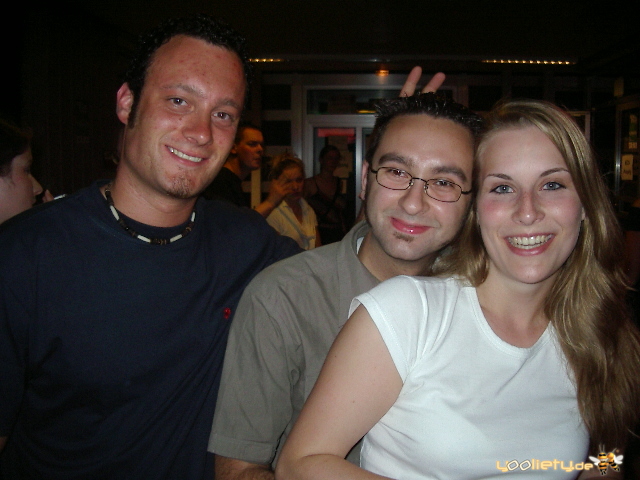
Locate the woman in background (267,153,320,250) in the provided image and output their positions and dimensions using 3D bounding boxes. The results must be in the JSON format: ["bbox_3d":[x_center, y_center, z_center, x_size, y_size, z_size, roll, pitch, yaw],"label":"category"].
[{"bbox_3d":[-0.183,0.357,3.809,0.480,1.630,0.340,-3,7,-27],"label":"woman in background"}]

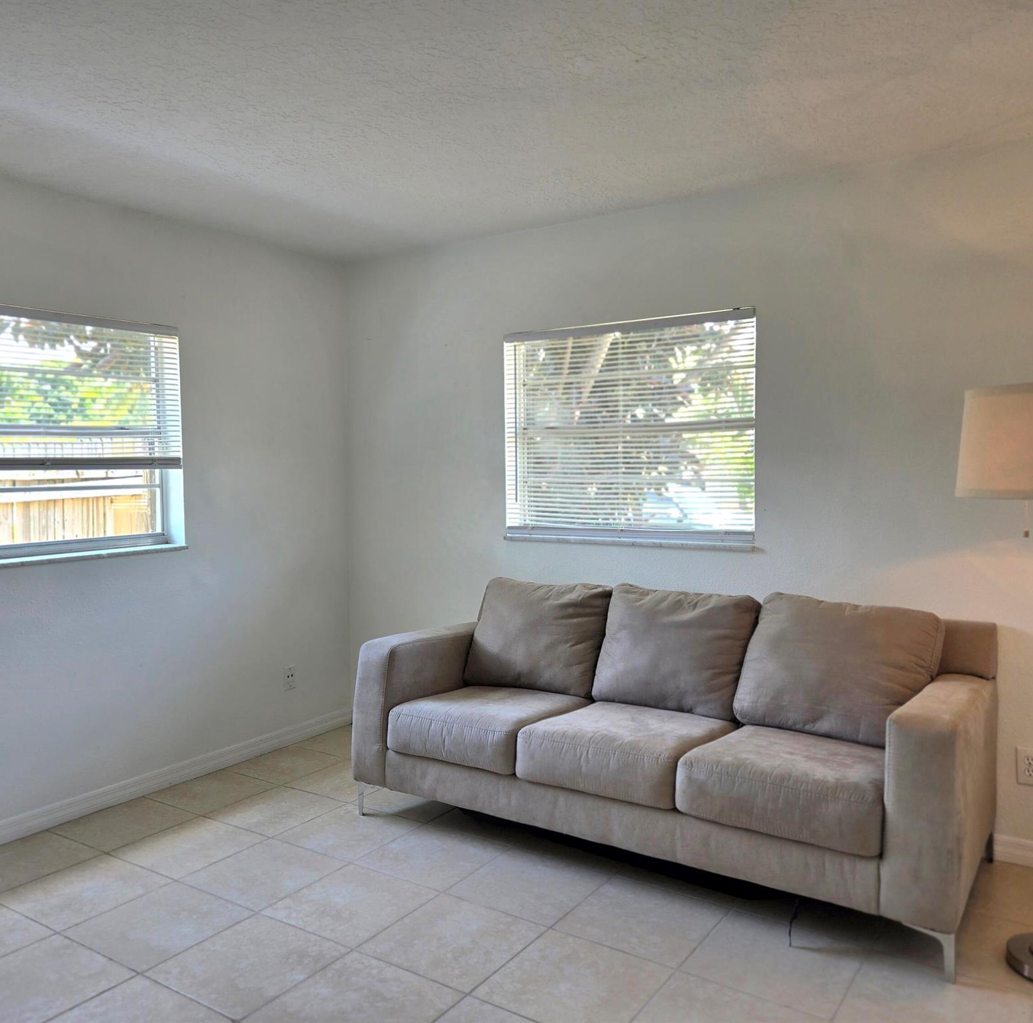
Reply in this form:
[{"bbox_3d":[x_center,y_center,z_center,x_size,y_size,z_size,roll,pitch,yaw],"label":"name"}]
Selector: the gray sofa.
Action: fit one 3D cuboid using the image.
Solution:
[{"bbox_3d":[0.487,0.760,3.354,2.201,0.905,0.912,1,4,34],"label":"gray sofa"}]

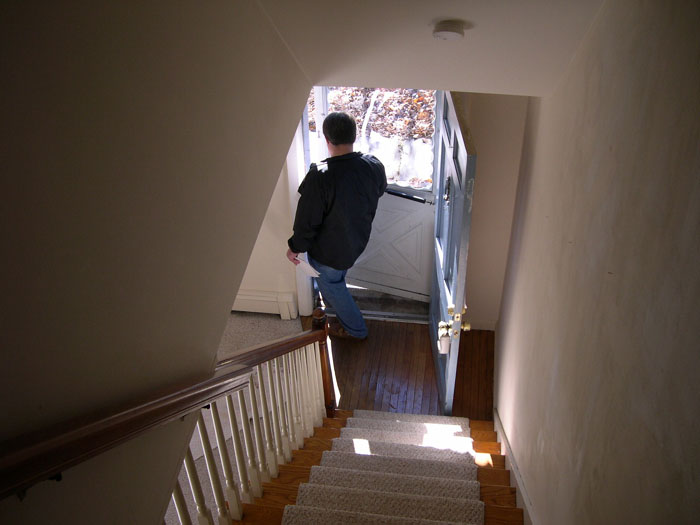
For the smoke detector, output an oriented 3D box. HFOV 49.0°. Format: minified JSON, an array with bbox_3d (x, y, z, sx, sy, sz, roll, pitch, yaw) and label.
[{"bbox_3d":[0.323,-0.759,2.519,0.105,0.038,0.105,4,-1,7],"label":"smoke detector"}]

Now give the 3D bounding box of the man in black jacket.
[{"bbox_3d":[-0.071,-0.214,5.174,0.620,1.760,0.580,-6,41,-4],"label":"man in black jacket"}]

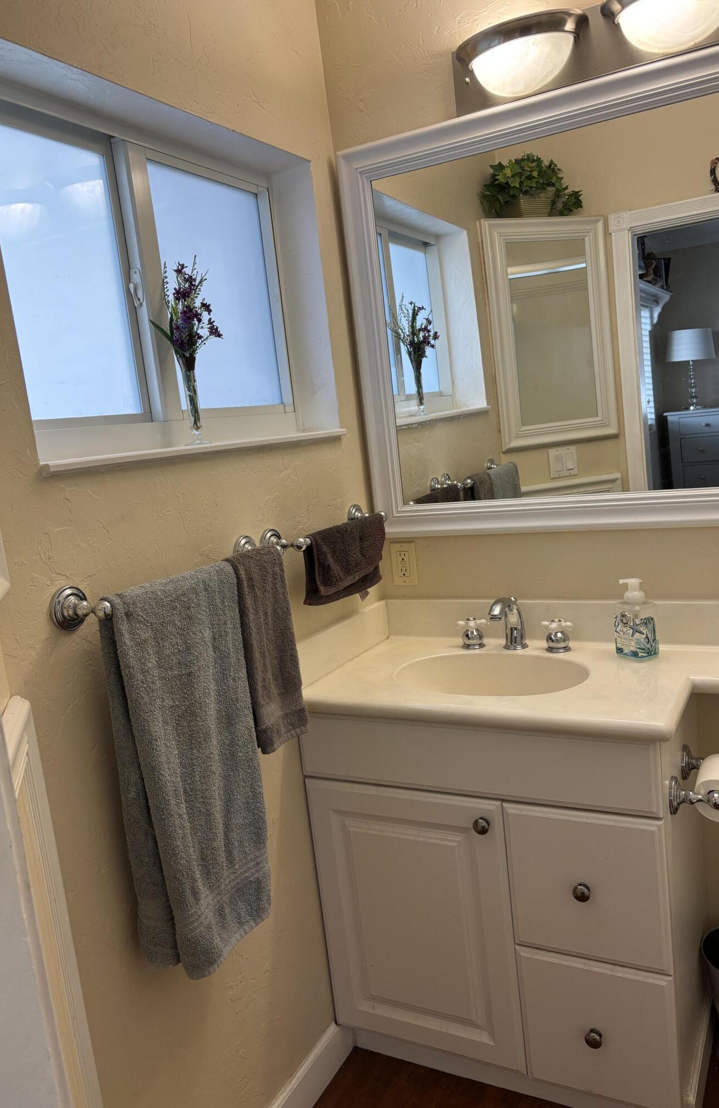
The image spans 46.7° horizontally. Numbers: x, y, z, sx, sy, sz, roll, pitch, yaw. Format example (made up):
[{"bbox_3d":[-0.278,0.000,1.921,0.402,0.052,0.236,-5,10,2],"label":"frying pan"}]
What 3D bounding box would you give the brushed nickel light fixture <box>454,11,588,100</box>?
[{"bbox_3d":[0.324,-1.028,1.727,0.284,0.117,0.115,-1,11,29],"label":"brushed nickel light fixture"}]

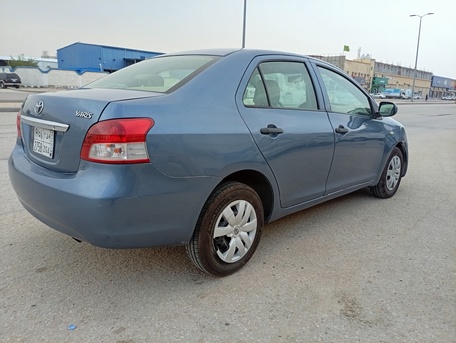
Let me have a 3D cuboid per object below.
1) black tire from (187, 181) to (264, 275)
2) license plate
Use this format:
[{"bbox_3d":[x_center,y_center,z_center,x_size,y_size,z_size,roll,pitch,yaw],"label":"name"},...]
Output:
[{"bbox_3d":[-0.005,0.365,2.294,0.594,0.594,0.185,-11,17,-44],"label":"black tire"},{"bbox_3d":[-1.090,-0.174,2.101,0.335,0.155,0.020,13,9,44],"label":"license plate"}]

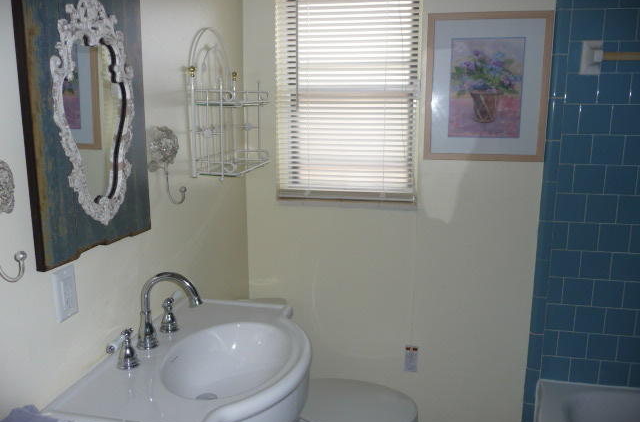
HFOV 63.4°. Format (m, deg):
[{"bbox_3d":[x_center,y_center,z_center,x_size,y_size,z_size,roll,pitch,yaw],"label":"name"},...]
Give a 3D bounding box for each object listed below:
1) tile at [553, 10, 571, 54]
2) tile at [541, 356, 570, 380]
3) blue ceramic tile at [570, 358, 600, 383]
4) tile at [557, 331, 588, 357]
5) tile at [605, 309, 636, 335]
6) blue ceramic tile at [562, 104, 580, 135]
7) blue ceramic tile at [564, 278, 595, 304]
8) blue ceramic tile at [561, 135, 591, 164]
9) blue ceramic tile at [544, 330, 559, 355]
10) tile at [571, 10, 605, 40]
[{"bbox_3d":[0.869,-0.640,1.858,0.051,0.152,0.015,2,10,10],"label":"tile"},{"bbox_3d":[0.942,0.636,2.075,0.108,0.108,0.010,2,10,10],"label":"tile"},{"bbox_3d":[1.050,0.638,2.059,0.108,0.108,0.010,2,10,9],"label":"blue ceramic tile"},{"bbox_3d":[0.998,0.530,2.046,0.108,0.108,0.010,2,10,10],"label":"tile"},{"bbox_3d":[1.160,0.426,2.002,0.108,0.108,0.010,2,10,9],"label":"tile"},{"bbox_3d":[0.922,-0.336,1.906,0.053,0.108,0.010,2,11,9],"label":"blue ceramic tile"},{"bbox_3d":[1.006,0.315,2.019,0.107,0.108,0.010,2,10,10],"label":"blue ceramic tile"},{"bbox_3d":[0.949,-0.228,1.922,0.108,0.108,0.010,2,10,9],"label":"blue ceramic tile"},{"bbox_3d":[0.918,0.525,2.065,0.053,0.108,0.010,2,11,9],"label":"blue ceramic tile"},{"bbox_3d":[0.952,-0.659,1.844,0.108,0.108,0.010,2,10,9],"label":"tile"}]

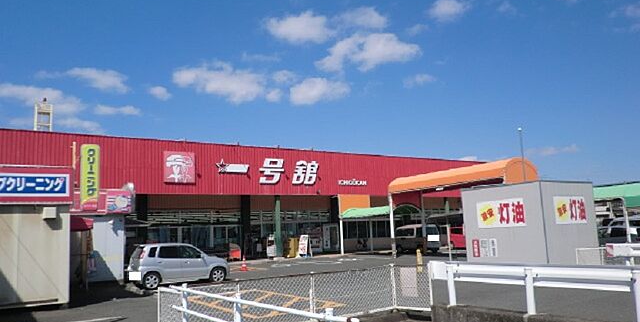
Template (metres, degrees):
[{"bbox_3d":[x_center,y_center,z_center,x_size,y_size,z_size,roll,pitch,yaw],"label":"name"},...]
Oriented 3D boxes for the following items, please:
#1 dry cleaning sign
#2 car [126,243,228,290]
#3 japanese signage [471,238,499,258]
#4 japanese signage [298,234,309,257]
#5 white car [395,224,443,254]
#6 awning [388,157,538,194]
[{"bbox_3d":[-8.126,0.592,17.024,0.599,2.386,0.180,3,-10,-32],"label":"dry cleaning sign"},{"bbox_3d":[-5.036,3.713,17.517,3.395,1.530,1.475,3,-11,-35],"label":"car"},{"bbox_3d":[5.746,3.046,16.733,0.040,0.618,1.021,3,-11,-35],"label":"japanese signage"},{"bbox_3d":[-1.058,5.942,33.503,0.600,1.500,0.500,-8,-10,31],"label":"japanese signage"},{"bbox_3d":[6.255,5.104,31.337,1.475,1.880,3.395,1,-10,-25],"label":"white car"},{"bbox_3d":[7.345,1.021,25.984,2.980,1.200,7.749,3,-11,-35],"label":"awning"}]

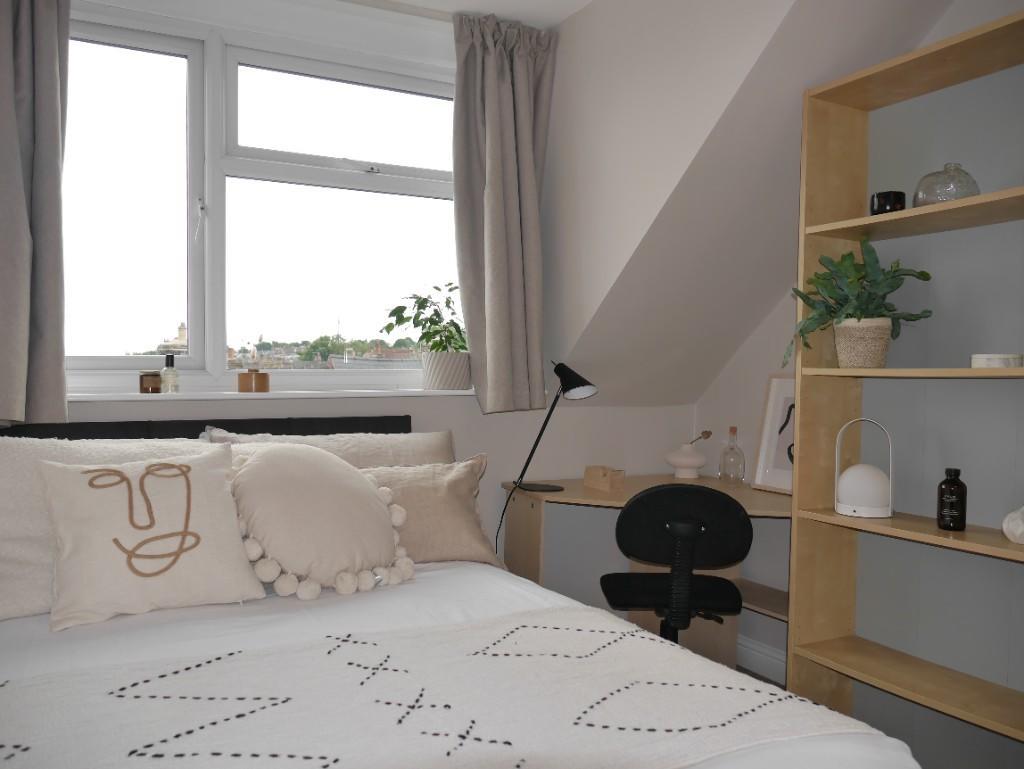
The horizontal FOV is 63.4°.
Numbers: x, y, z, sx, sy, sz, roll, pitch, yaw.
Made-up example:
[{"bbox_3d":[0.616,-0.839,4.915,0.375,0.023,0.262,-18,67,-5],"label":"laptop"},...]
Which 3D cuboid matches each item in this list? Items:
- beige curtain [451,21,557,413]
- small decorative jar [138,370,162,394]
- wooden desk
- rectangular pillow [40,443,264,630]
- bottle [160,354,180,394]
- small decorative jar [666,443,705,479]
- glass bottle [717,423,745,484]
[{"bbox_3d":[-0.022,-0.593,3.036,0.390,1.400,0.140,0,2,-28],"label":"beige curtain"},{"bbox_3d":[-1.147,-0.010,2.629,0.071,0.074,0.071,0,2,-28],"label":"small decorative jar"},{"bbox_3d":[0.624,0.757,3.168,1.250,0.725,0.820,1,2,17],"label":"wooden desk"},{"bbox_3d":[-0.873,0.353,2.015,0.450,0.430,0.140,-1,-35,-34],"label":"rectangular pillow"},{"bbox_3d":[-1.091,-0.036,2.640,0.054,0.126,0.054,0,2,-28],"label":"bottle"},{"bbox_3d":[0.716,0.316,3.437,0.165,0.141,0.165,1,2,0],"label":"small decorative jar"},{"bbox_3d":[0.864,0.280,3.262,0.098,0.228,0.098,1,2,0],"label":"glass bottle"}]

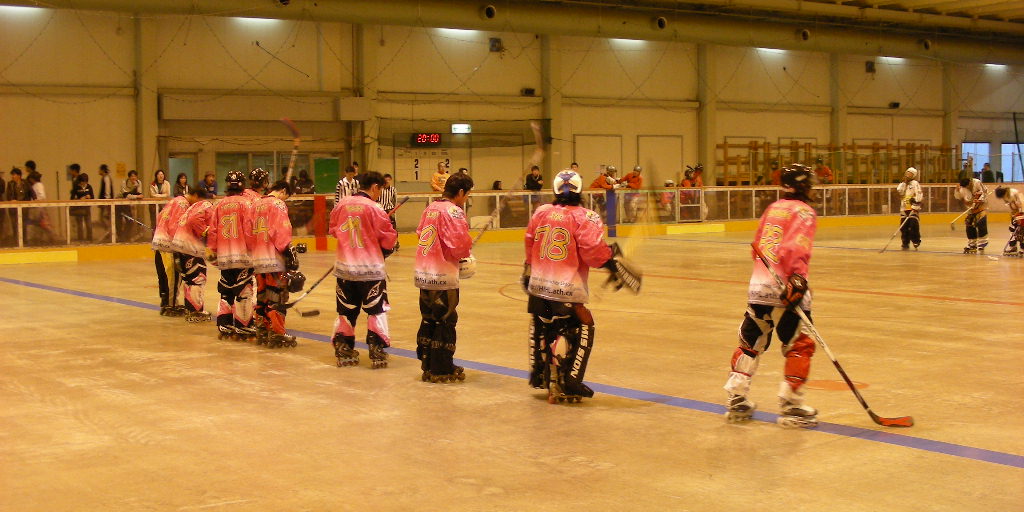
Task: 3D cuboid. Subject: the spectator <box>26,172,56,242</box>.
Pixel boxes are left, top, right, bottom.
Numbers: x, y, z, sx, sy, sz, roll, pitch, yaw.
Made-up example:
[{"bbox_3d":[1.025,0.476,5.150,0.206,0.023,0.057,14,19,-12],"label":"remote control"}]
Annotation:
[{"bbox_3d":[-9.874,-0.969,29.681,0.500,1.612,0.460,-3,4,-36],"label":"spectator"}]

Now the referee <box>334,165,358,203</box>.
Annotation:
[{"bbox_3d":[-3.432,-0.925,29.856,0.540,1.909,0.360,-2,4,-23],"label":"referee"}]

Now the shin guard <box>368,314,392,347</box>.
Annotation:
[{"bbox_3d":[-1.222,0.670,12.950,0.170,0.360,0.190,2,5,42],"label":"shin guard"}]

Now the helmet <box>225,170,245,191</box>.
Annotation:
[{"bbox_3d":[-2.965,-0.808,15.200,0.220,0.210,0.280,0,3,6],"label":"helmet"}]

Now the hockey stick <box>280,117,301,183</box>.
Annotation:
[{"bbox_3d":[-2.451,-0.750,15.100,0.260,1.420,0.080,10,0,-6],"label":"hockey stick"}]

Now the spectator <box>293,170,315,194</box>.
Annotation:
[{"bbox_3d":[-4.917,-1.298,33.677,0.500,1.530,0.400,-2,4,-28],"label":"spectator"}]

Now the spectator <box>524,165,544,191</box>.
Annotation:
[{"bbox_3d":[0.606,-1.618,37.618,0.470,1.580,0.420,-2,4,-28],"label":"spectator"}]

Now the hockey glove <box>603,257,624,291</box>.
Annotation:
[{"bbox_3d":[0.776,0.141,10.850,0.180,0.250,0.160,-3,4,-35],"label":"hockey glove"}]

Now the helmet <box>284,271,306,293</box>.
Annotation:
[{"bbox_3d":[-2.249,0.265,14.750,0.260,0.230,0.210,-3,4,-30],"label":"helmet"}]

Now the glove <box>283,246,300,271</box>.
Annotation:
[{"bbox_3d":[-2.267,0.026,14.600,0.200,0.260,0.180,-4,4,-45],"label":"glove"}]

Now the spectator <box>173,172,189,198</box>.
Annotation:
[{"bbox_3d":[-7.217,-1.036,30.991,0.470,1.536,0.420,-2,4,-25],"label":"spectator"}]

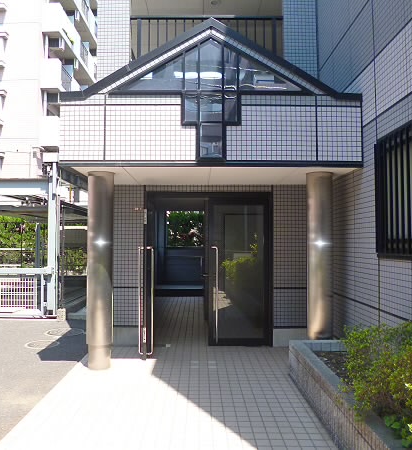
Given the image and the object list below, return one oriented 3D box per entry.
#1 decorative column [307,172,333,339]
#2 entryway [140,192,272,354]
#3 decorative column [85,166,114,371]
[{"bbox_3d":[1.307,0.496,4.785,0.285,2.150,0.285,0,-3,-1],"label":"decorative column"},{"bbox_3d":[0.053,0.587,5.421,1.736,2.090,0.640,0,-3,-1],"label":"entryway"},{"bbox_3d":[-1.207,0.499,4.743,0.285,2.190,0.285,0,-3,-1],"label":"decorative column"}]

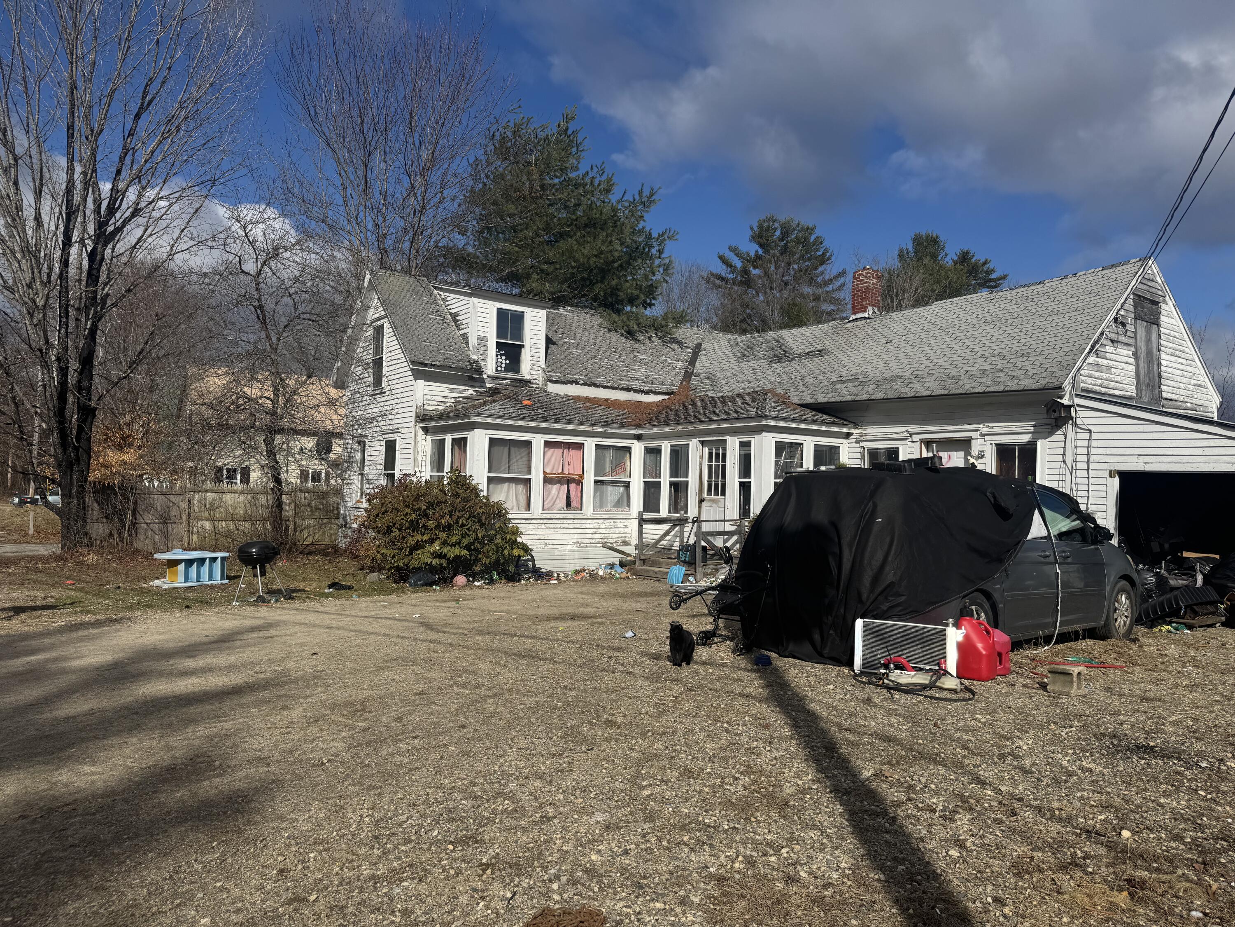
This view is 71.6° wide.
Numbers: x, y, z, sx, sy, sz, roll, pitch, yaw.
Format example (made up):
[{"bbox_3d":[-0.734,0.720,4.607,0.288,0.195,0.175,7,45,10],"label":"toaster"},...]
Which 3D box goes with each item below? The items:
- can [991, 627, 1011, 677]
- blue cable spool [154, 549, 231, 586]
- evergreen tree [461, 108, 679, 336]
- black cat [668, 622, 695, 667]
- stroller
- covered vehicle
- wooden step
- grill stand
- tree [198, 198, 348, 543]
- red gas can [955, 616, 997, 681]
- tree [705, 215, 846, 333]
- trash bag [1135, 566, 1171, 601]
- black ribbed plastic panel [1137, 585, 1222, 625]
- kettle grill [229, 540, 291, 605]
[{"bbox_3d":[3.190,1.588,7.250,0.260,0.400,0.250,1,-2,20],"label":"can"},{"bbox_3d":[-6.616,1.618,13.300,1.050,0.530,0.820,3,-3,-38],"label":"blue cable spool"},{"bbox_3d":[-1.581,-4.217,26.167,7.300,13.200,7.300,1,-2,0],"label":"evergreen tree"},{"bbox_3d":[0.551,1.540,7.350,0.190,0.370,0.340,1,-2,18],"label":"black cat"},{"bbox_3d":[0.973,1.289,8.225,0.760,1.020,0.580,3,-3,-37],"label":"stroller"},{"bbox_3d":[3.576,1.016,8.952,5.120,1.760,1.980,3,-3,-38],"label":"covered vehicle"},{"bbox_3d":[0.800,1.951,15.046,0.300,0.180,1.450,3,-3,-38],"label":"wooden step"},{"bbox_3d":[-4.584,1.497,11.036,0.720,0.560,0.600,1,-2,0],"label":"grill stand"},{"bbox_3d":[-8.998,-2.335,22.400,4.000,8.900,3.900,1,-2,0],"label":"tree"},{"bbox_3d":[2.913,1.496,6.950,0.280,0.520,0.250,-1,-3,40],"label":"red gas can"},{"bbox_3d":[7.711,-4.534,42.197,7.200,15.400,7.200,1,-2,0],"label":"tree"},{"bbox_3d":[6.810,1.590,10.900,0.500,0.500,0.500,1,-2,0],"label":"trash bag"},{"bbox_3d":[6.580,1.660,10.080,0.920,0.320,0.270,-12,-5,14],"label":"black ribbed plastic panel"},{"bbox_3d":[-4.705,1.432,11.300,0.700,0.850,0.660,2,-2,-20],"label":"kettle grill"}]

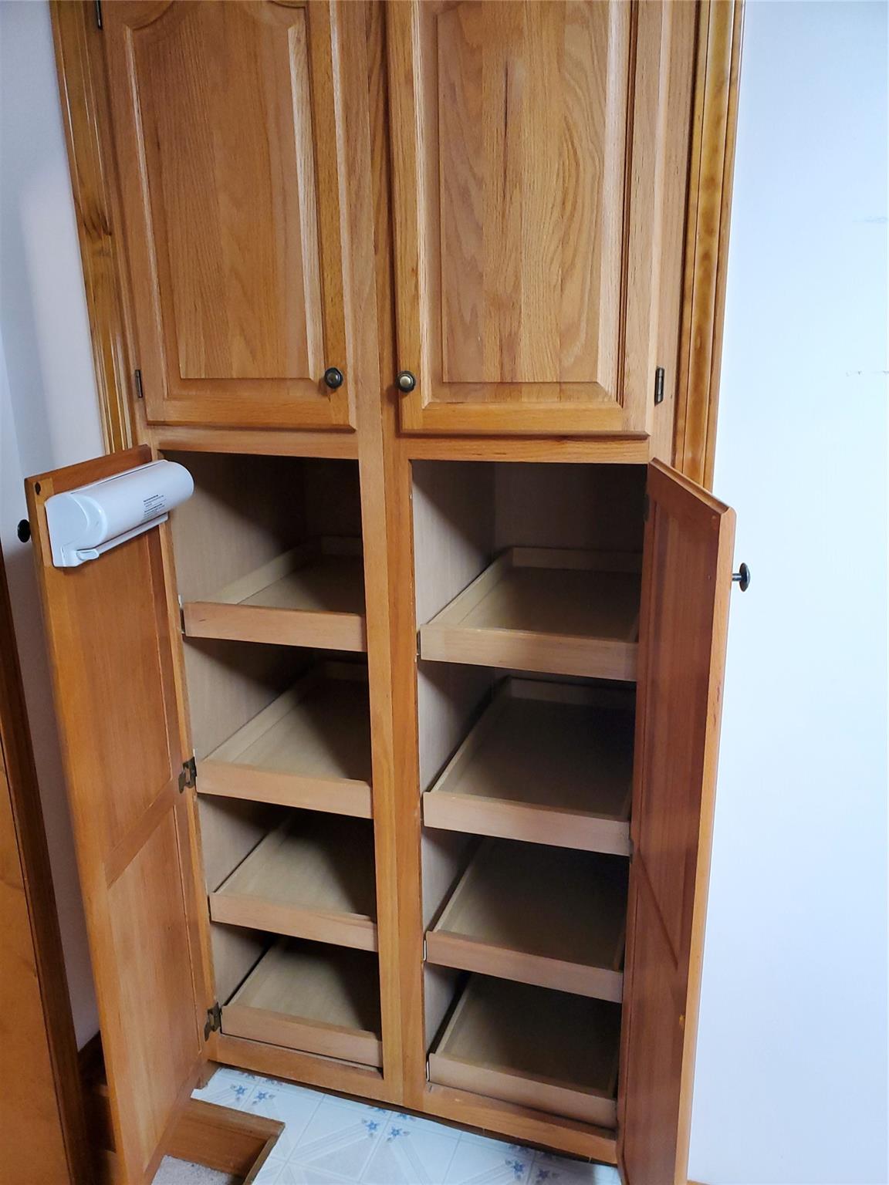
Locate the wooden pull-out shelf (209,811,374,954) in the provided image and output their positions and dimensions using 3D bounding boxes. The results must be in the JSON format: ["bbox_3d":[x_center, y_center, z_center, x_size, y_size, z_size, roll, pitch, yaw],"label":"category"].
[{"bbox_3d":[-0.205,0.551,1.956,0.350,0.062,0.573,4,17,17],"label":"wooden pull-out shelf"}]

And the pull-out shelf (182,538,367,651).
[{"bbox_3d":[-0.214,-0.018,1.794,0.350,0.062,0.573,4,17,17],"label":"pull-out shelf"}]

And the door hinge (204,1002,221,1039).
[{"bbox_3d":[-0.465,0.857,1.784,0.025,0.065,0.050,4,17,17],"label":"door hinge"}]

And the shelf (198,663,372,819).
[{"bbox_3d":[-0.209,0.283,1.879,0.350,0.062,0.573,4,17,17],"label":"shelf"}]

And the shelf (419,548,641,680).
[{"bbox_3d":[0.213,0.016,1.665,0.350,0.062,0.573,4,17,17],"label":"shelf"}]

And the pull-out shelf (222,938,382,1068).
[{"bbox_3d":[-0.202,0.807,2.030,0.350,0.062,0.573,4,17,17],"label":"pull-out shelf"}]

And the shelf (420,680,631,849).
[{"bbox_3d":[0.217,0.310,1.749,0.350,0.062,0.573,4,17,17],"label":"shelf"}]

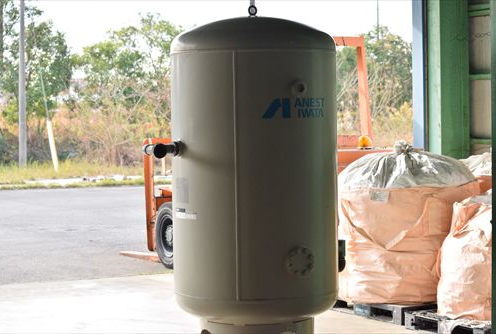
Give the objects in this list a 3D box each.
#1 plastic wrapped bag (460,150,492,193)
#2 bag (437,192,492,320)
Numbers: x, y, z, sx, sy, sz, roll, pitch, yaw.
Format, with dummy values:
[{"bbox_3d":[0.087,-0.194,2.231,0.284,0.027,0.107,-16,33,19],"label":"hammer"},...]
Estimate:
[{"bbox_3d":[2.275,0.429,10.295,1.120,1.240,1.120,-2,3,-33],"label":"plastic wrapped bag"},{"bbox_3d":[1.940,0.616,8.674,1.050,1.050,1.050,-2,3,-33],"label":"bag"}]

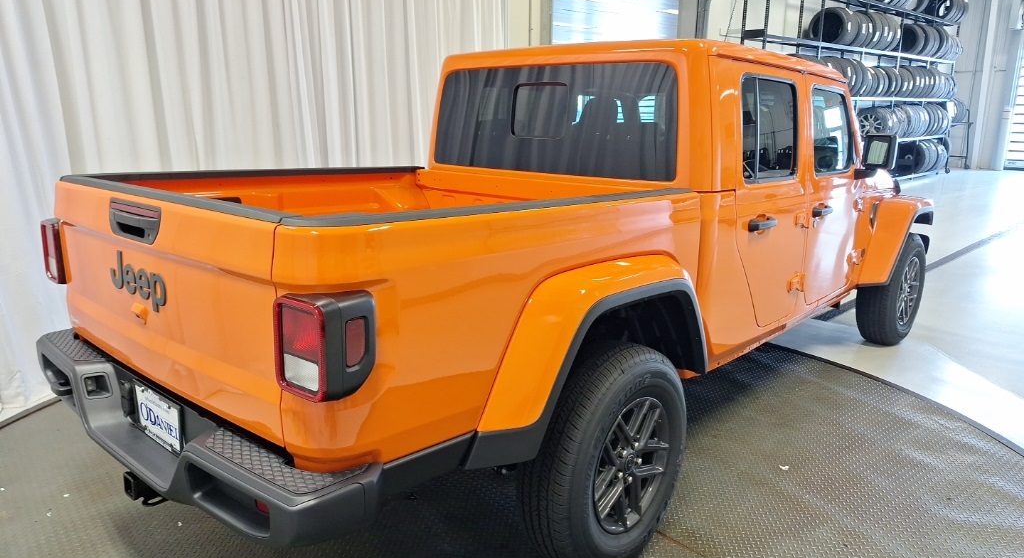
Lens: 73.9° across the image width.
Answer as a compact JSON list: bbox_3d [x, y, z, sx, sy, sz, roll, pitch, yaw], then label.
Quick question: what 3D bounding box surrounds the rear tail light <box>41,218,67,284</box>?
[{"bbox_3d":[-1.619,-0.106,2.521,0.170,0.220,0.150,10,16,39],"label":"rear tail light"}]

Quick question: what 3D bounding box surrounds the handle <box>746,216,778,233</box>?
[{"bbox_3d":[1.144,-0.249,3.107,0.060,0.055,0.240,11,16,41],"label":"handle"}]

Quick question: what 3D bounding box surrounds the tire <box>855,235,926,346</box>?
[{"bbox_3d":[2.693,0.075,4.830,0.255,0.810,0.810,11,16,41],"label":"tire"}]

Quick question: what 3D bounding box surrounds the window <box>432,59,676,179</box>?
[{"bbox_3d":[0.133,-0.714,3.100,1.360,0.460,0.035,12,14,40],"label":"window"}]

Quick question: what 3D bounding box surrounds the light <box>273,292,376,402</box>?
[{"bbox_3d":[-0.434,0.150,1.617,0.170,0.220,0.160,10,16,39],"label":"light"}]

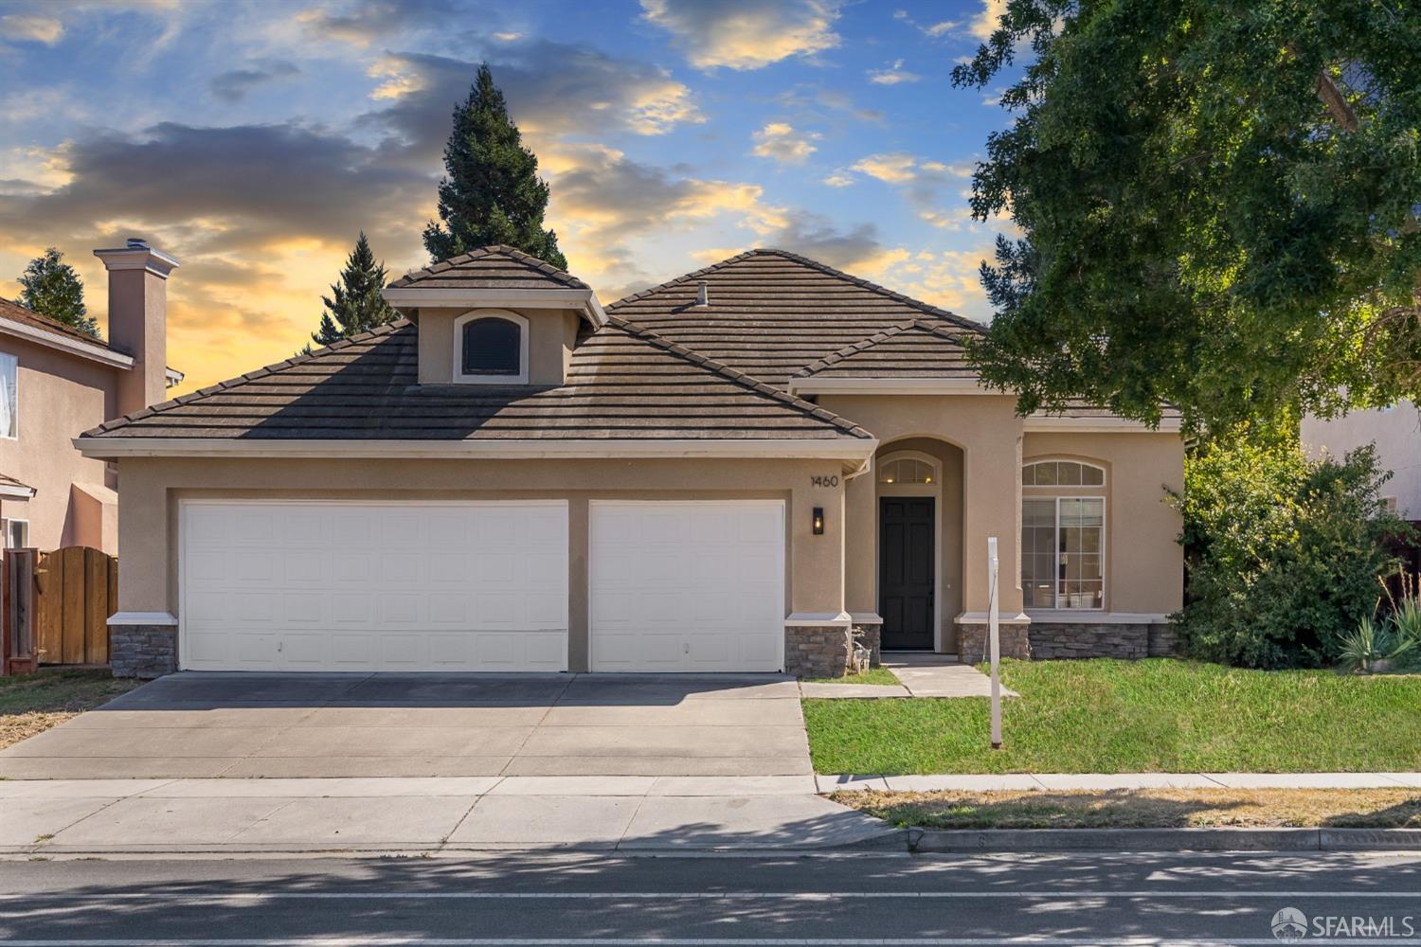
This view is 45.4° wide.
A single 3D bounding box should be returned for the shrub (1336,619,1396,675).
[{"bbox_3d":[8.570,2.270,22.200,0.760,0.730,0.740,0,-1,0],"label":"shrub"}]

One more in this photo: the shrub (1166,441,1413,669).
[{"bbox_3d":[8.120,1.080,23.800,3.300,3.100,2.700,0,-1,0],"label":"shrub"}]

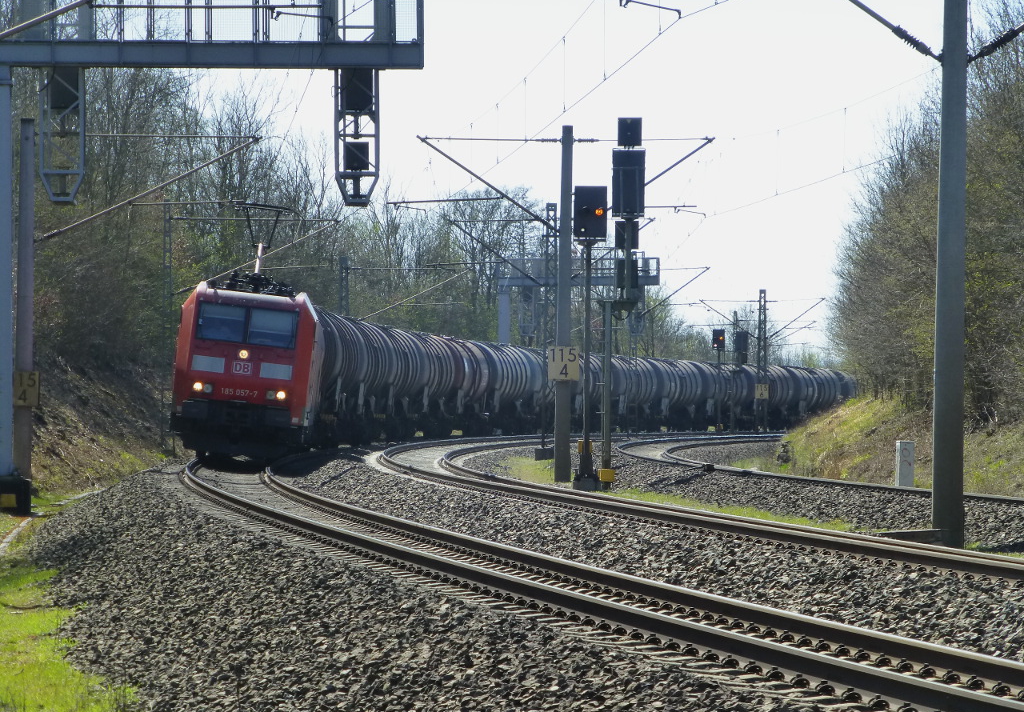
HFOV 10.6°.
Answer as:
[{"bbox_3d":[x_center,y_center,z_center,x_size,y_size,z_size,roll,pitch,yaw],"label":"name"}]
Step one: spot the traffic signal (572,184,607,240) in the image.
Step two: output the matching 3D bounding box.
[{"bbox_3d":[1.621,-2.924,113.500,0.670,1.130,0.400,1,0,-4],"label":"traffic signal"}]

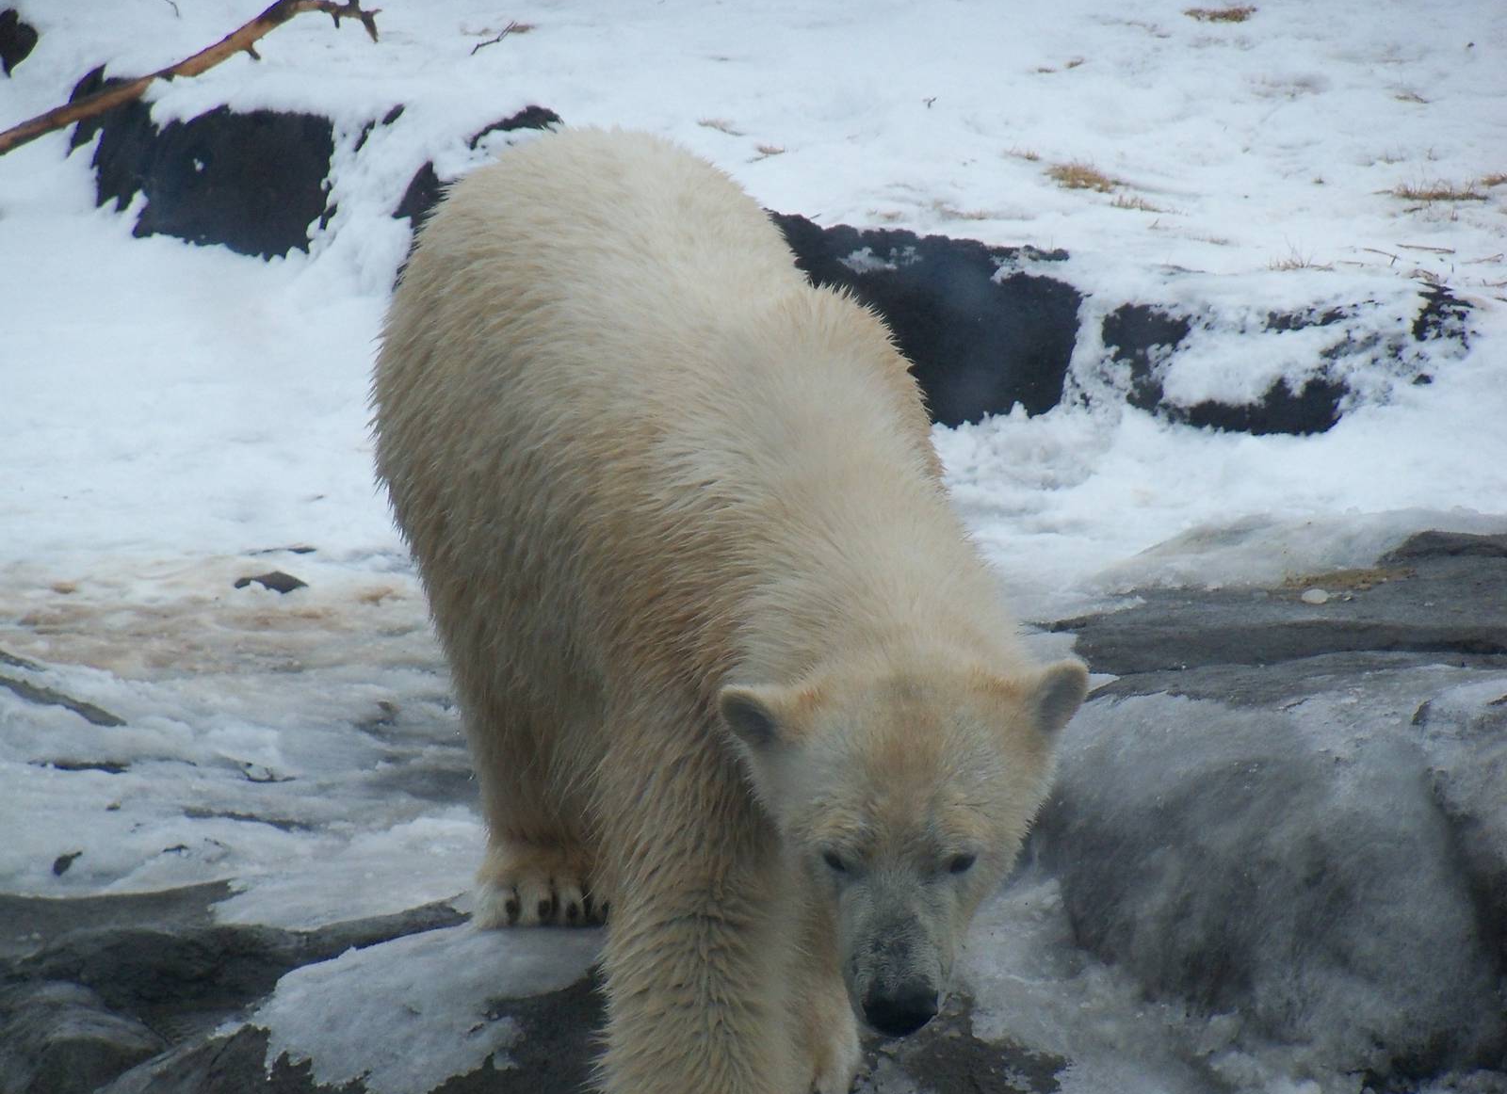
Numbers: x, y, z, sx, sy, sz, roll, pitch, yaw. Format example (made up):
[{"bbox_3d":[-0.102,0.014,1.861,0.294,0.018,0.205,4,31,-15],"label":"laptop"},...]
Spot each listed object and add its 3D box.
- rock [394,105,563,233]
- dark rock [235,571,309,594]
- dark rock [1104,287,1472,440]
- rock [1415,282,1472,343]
[{"bbox_3d":[-0.451,-0.622,14.800,0.292,0.190,0.210,0,13,0],"label":"rock"},{"bbox_3d":[-0.705,0.053,13.200,0.109,0.040,0.070,0,13,0],"label":"dark rock"},{"bbox_3d":[0.827,-0.287,14.000,0.569,0.172,0.270,0,13,0],"label":"dark rock"},{"bbox_3d":[1.079,-0.367,14.100,0.090,0.078,0.080,0,13,0],"label":"rock"}]

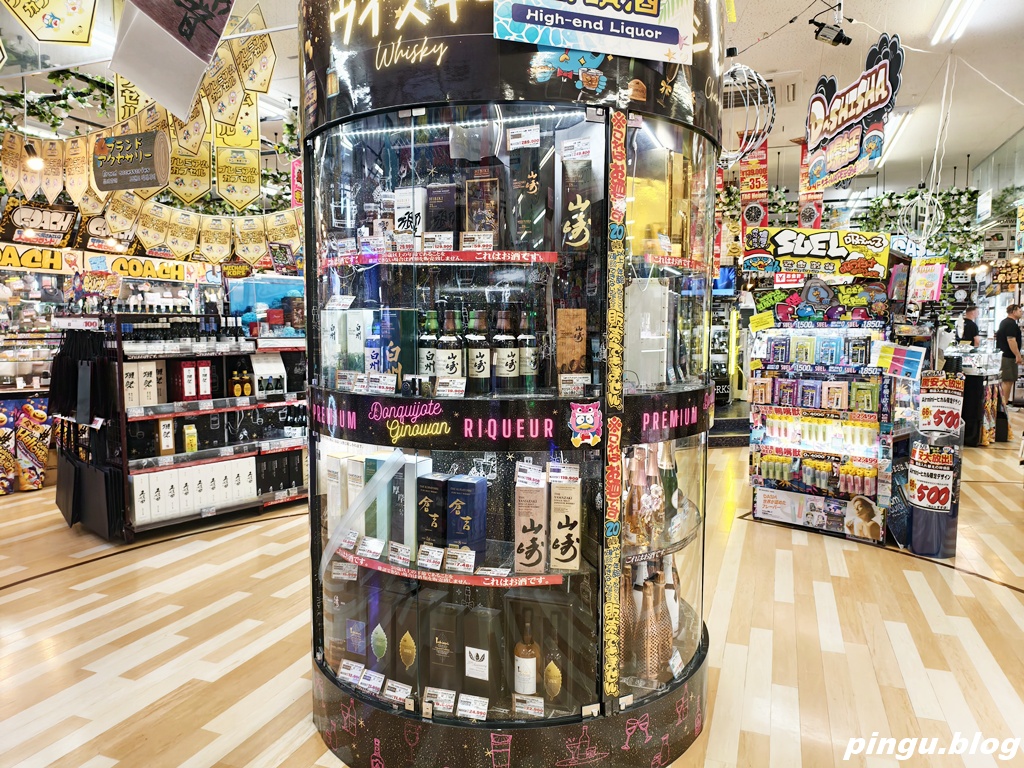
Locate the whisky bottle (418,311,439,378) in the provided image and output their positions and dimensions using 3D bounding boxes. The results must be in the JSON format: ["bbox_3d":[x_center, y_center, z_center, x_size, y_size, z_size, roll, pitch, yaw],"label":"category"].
[{"bbox_3d":[-0.279,-0.112,2.374,0.084,0.286,0.084,0,5,-7],"label":"whisky bottle"}]

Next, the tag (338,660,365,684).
[{"bbox_3d":[-0.560,1.008,2.381,0.097,0.058,0.008,2,-17,28],"label":"tag"}]

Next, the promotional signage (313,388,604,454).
[{"bbox_3d":[-0.324,0.110,2.261,1.210,0.164,0.275,2,6,26],"label":"promotional signage"}]

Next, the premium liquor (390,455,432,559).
[{"bbox_3d":[-0.356,0.439,2.417,0.106,0.343,0.103,2,5,26],"label":"premium liquor"}]

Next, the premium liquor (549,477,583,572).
[{"bbox_3d":[0.187,0.473,2.320,0.094,0.294,0.092,1,5,9],"label":"premium liquor"}]

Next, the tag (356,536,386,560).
[{"bbox_3d":[-0.491,0.571,2.367,0.094,0.065,0.010,8,-22,24],"label":"tag"}]

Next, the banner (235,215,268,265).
[{"bbox_3d":[-2.278,-1.255,5.950,0.283,0.422,0.012,-1,4,4],"label":"banner"}]

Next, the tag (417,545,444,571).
[{"bbox_3d":[-0.278,0.587,2.306,0.105,0.071,0.005,3,-12,31],"label":"tag"}]

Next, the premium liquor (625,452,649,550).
[{"bbox_3d":[0.453,0.405,2.427,0.097,0.337,0.097,1,5,11],"label":"premium liquor"}]

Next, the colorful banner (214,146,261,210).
[{"bbox_3d":[-1.809,-1.353,4.500,0.283,0.422,0.012,-1,5,-10],"label":"colorful banner"}]

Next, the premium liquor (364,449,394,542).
[{"bbox_3d":[-0.450,0.428,2.409,0.099,0.333,0.090,3,7,32],"label":"premium liquor"}]

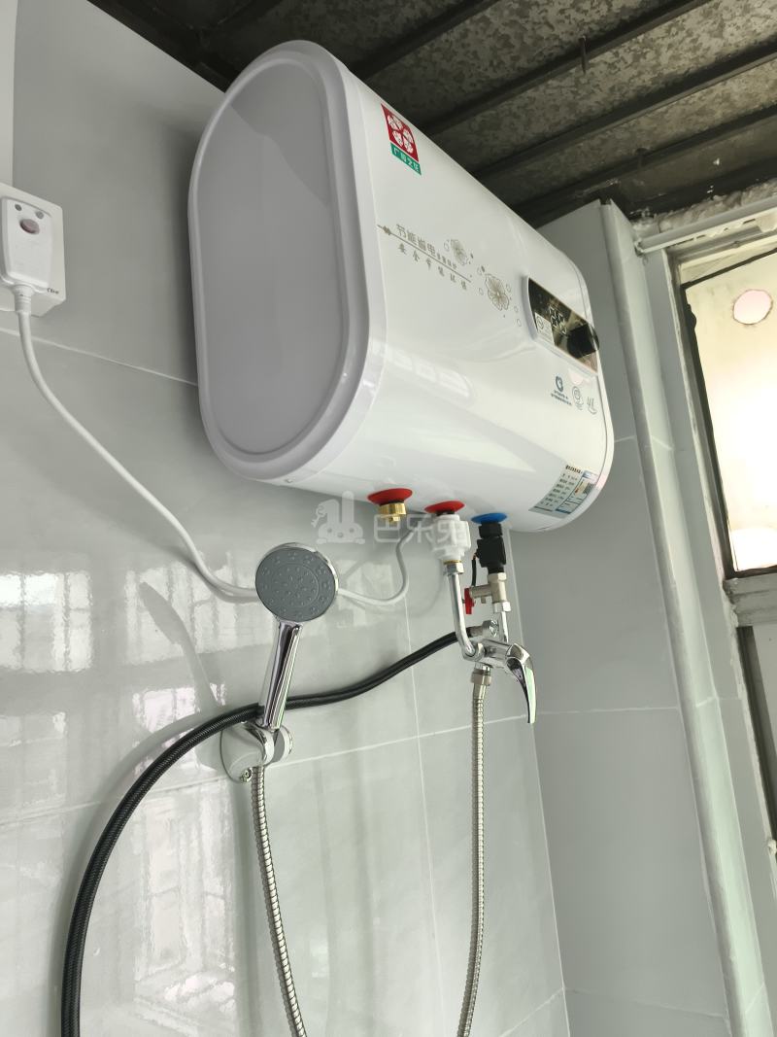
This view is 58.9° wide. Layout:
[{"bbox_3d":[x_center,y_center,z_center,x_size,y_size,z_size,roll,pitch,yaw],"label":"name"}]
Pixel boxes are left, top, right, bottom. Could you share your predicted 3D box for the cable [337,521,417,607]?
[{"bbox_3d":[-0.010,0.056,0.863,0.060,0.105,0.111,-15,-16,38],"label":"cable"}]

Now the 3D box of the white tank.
[{"bbox_3d":[0.047,-0.227,0.856,0.239,0.439,0.512,-15,-16,38],"label":"white tank"}]

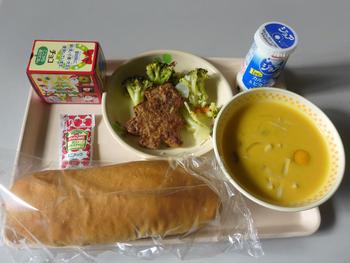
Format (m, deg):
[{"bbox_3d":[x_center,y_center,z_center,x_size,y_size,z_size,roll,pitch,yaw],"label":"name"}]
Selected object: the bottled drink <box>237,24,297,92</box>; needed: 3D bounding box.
[{"bbox_3d":[0.116,-0.089,0.368,0.051,0.091,0.051,10,63,1],"label":"bottled drink"}]

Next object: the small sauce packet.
[{"bbox_3d":[-0.119,0.011,0.346,0.043,0.010,0.074,-4,64,-6],"label":"small sauce packet"}]

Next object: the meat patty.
[{"bbox_3d":[-0.025,-0.019,0.356,0.073,0.017,0.093,-1,63,-5],"label":"meat patty"}]

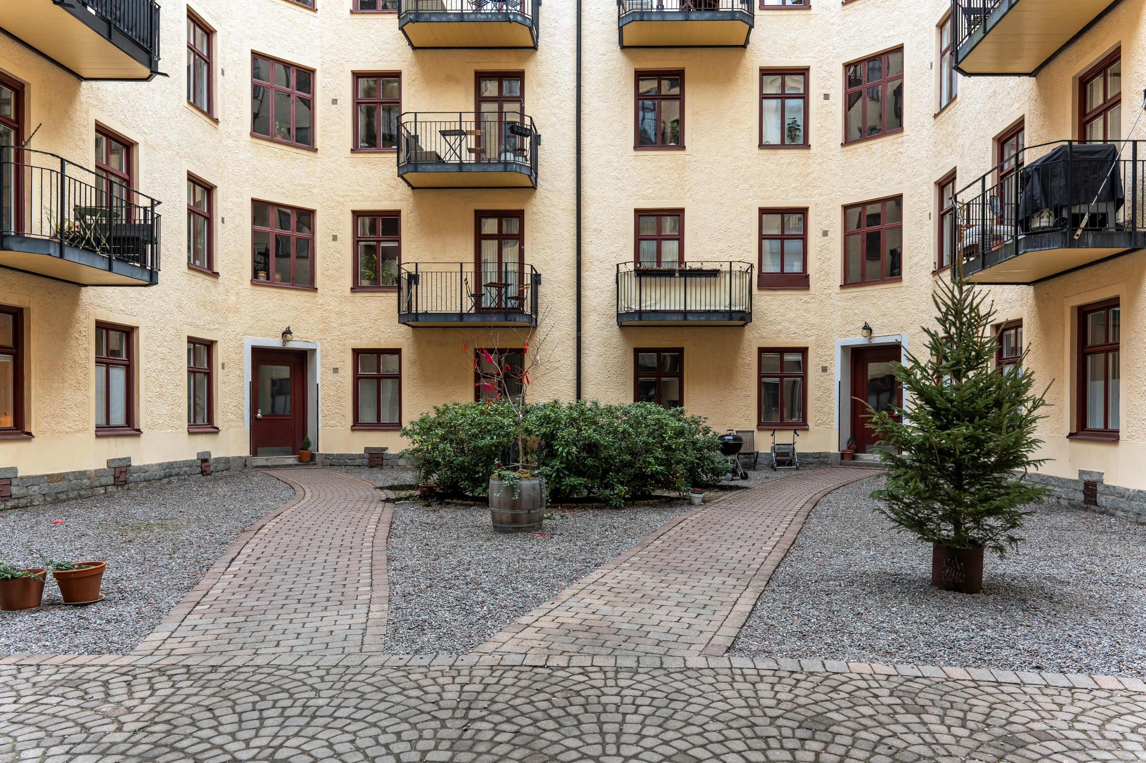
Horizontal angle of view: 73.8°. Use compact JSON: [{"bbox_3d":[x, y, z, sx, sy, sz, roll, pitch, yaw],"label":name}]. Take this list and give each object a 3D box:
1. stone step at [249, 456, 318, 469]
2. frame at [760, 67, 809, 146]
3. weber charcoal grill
[{"bbox_3d":[-6.300,1.730,16.480,1.420,0.240,0.450,1,-2,-44],"label":"stone step"},{"bbox_3d":[4.660,-6.030,16.840,1.080,1.740,0.130,0,-1,3],"label":"frame"},{"bbox_3d":[2.950,1.365,14.100,0.550,0.920,0.560,0,-1,0],"label":"weber charcoal grill"}]

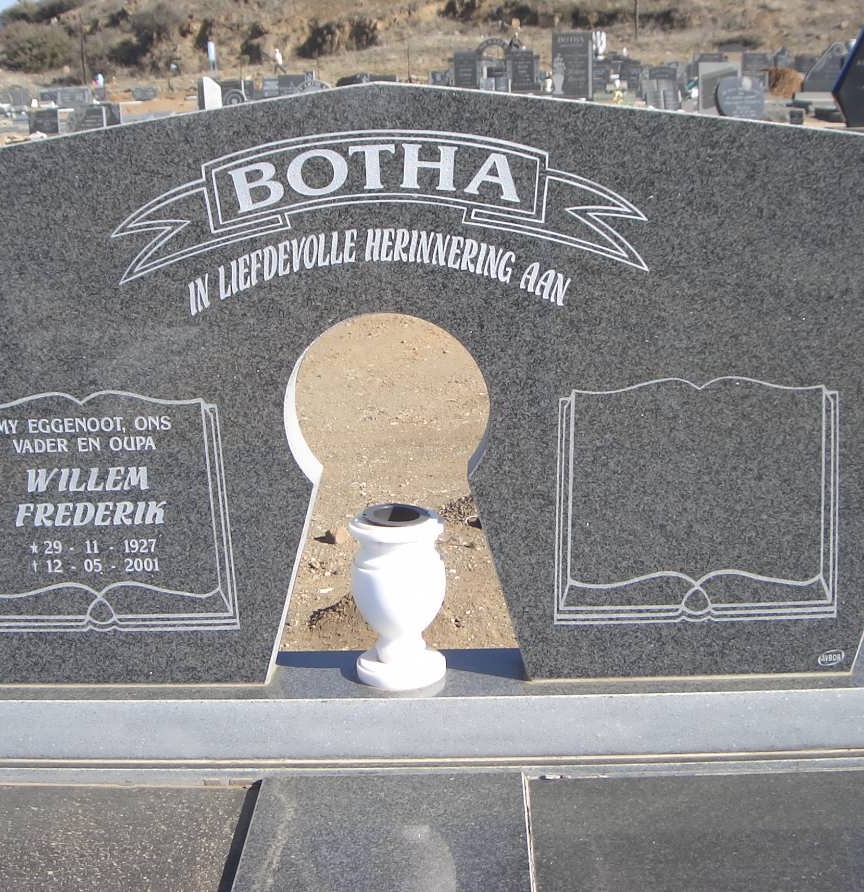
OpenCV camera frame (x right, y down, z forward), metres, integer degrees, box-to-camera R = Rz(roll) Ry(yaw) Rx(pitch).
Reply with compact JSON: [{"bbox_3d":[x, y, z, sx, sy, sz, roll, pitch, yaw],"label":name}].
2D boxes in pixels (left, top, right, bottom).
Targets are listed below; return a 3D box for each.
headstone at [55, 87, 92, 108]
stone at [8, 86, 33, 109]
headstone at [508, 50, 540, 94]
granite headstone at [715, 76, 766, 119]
[{"bbox_3d":[-10.108,-9.798,38.000,1.037,0.684,0.130,-2,15,0],"label":"headstone"},{"bbox_3d":[-12.243,-10.329,40.000,0.673,0.690,0.130,-2,15,0],"label":"stone"},{"bbox_3d":[2.116,-8.614,31.000,0.659,1.022,0.120,-1,15,1],"label":"headstone"},{"bbox_3d":[3.783,-4.248,16.500,0.597,0.557,0.120,-1,15,4],"label":"granite headstone"}]

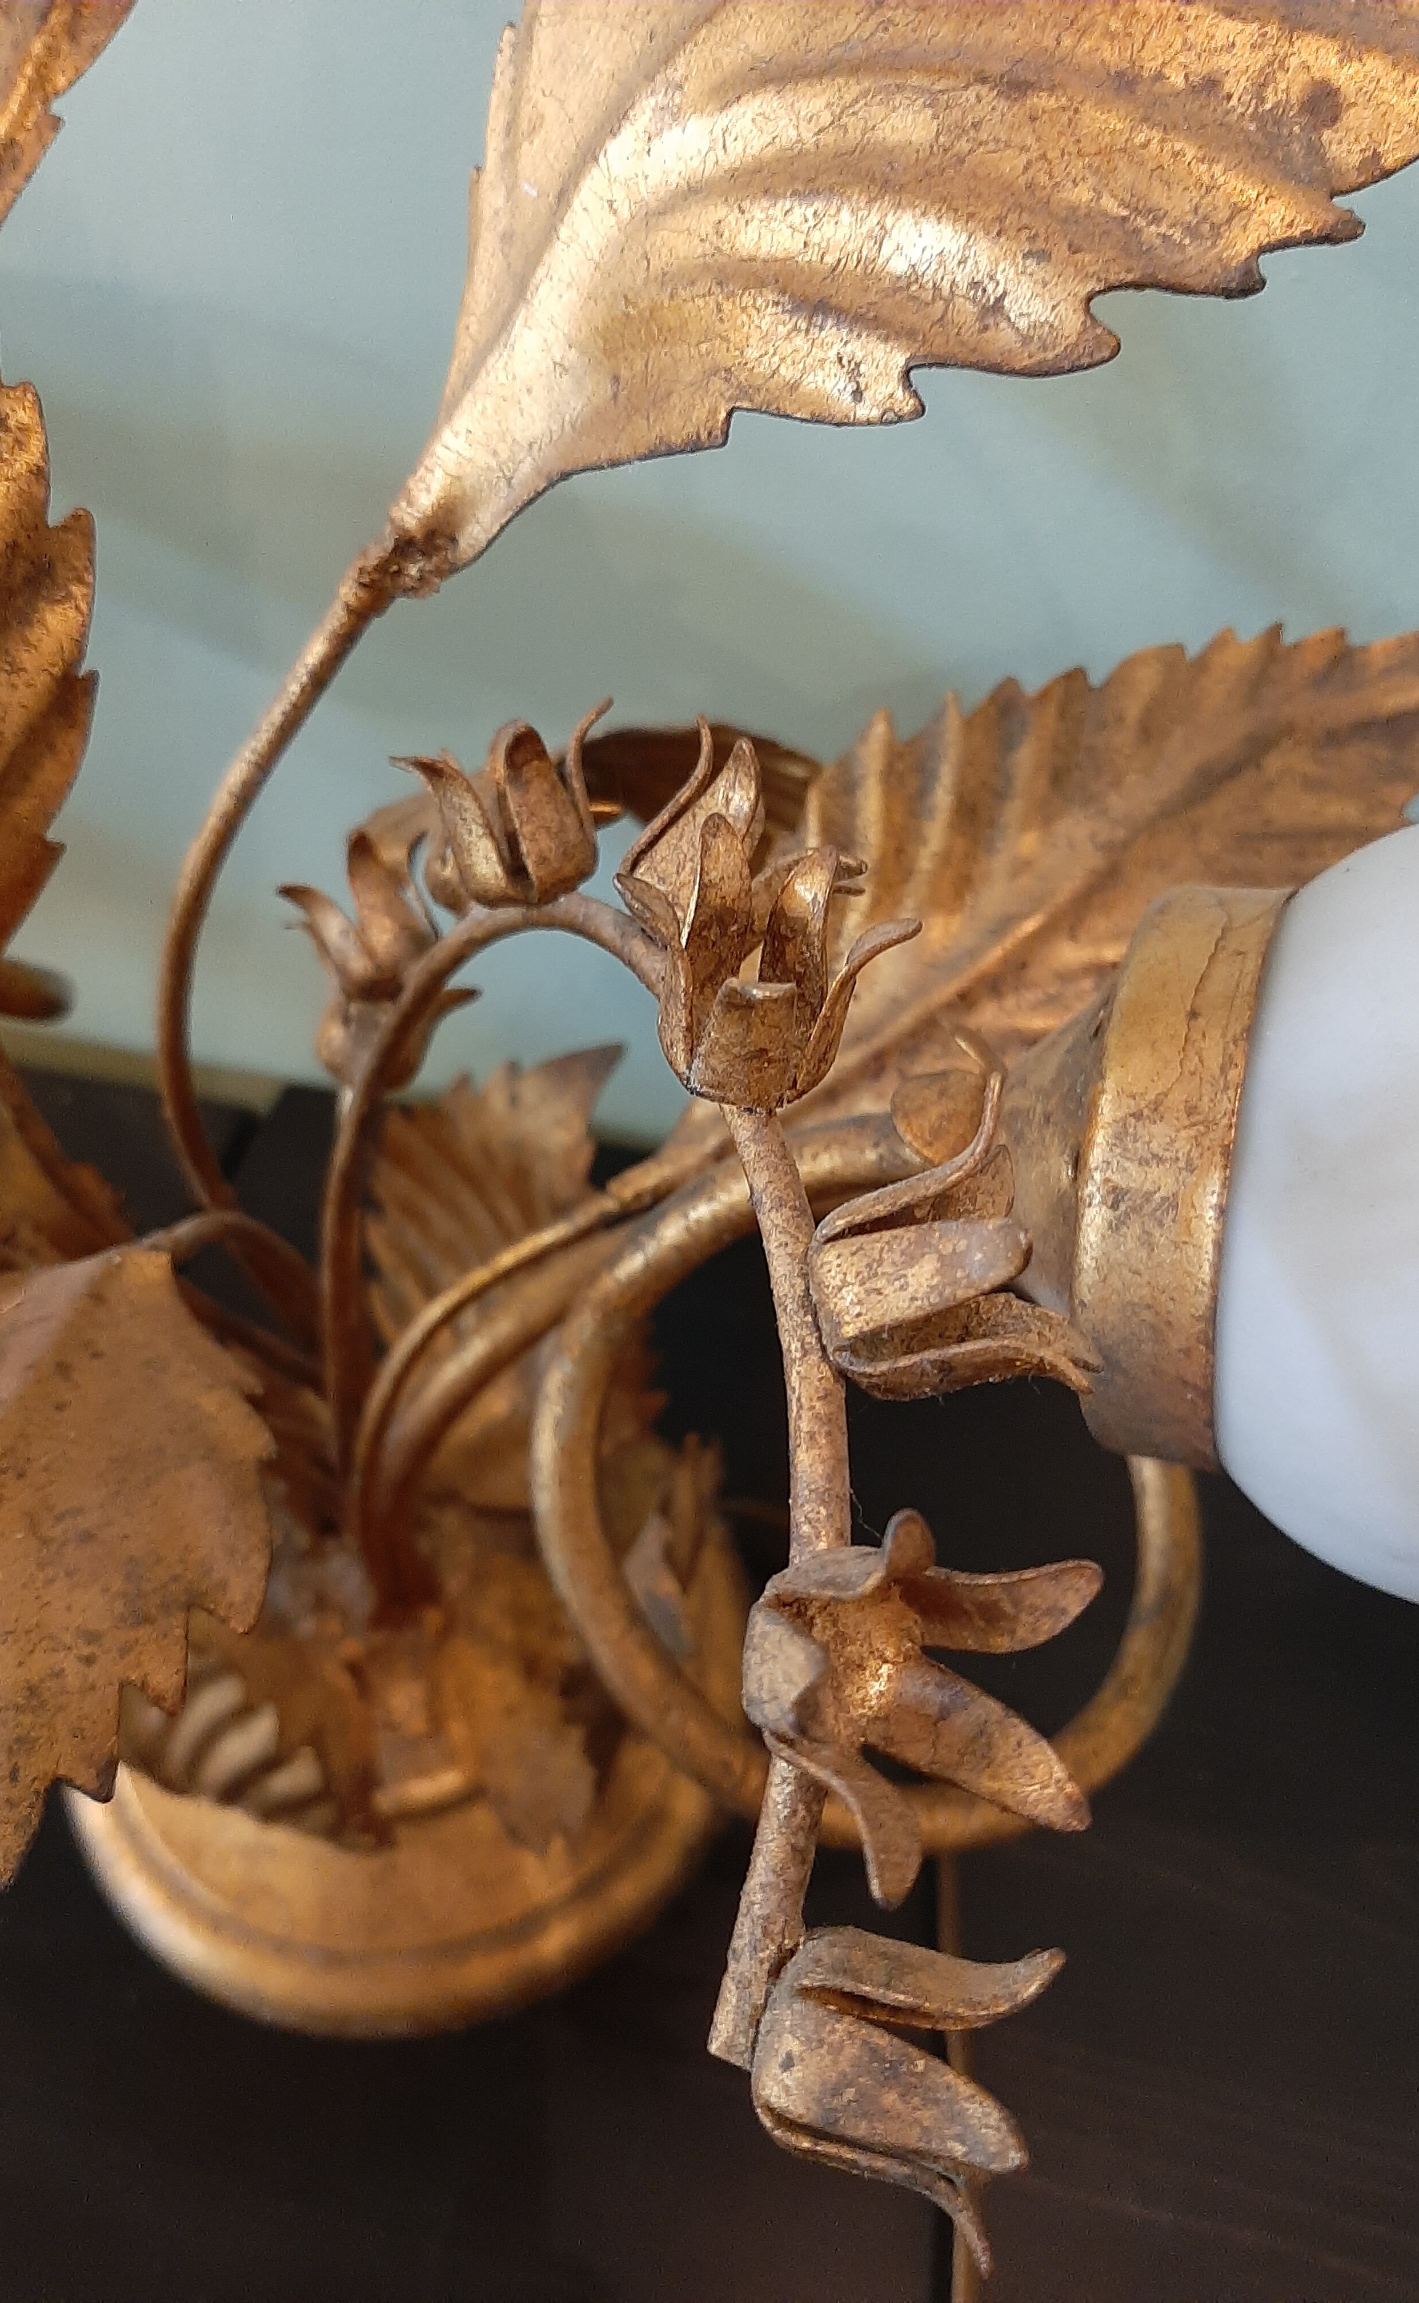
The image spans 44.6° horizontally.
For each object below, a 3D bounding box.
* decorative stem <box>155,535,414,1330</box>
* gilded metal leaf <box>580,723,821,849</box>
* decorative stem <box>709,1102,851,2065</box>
[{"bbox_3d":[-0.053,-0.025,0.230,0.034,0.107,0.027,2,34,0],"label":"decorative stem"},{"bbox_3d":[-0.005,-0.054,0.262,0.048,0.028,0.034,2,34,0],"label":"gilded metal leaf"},{"bbox_3d":[0.006,0.033,0.155,0.011,0.014,0.090,1,69,0],"label":"decorative stem"}]

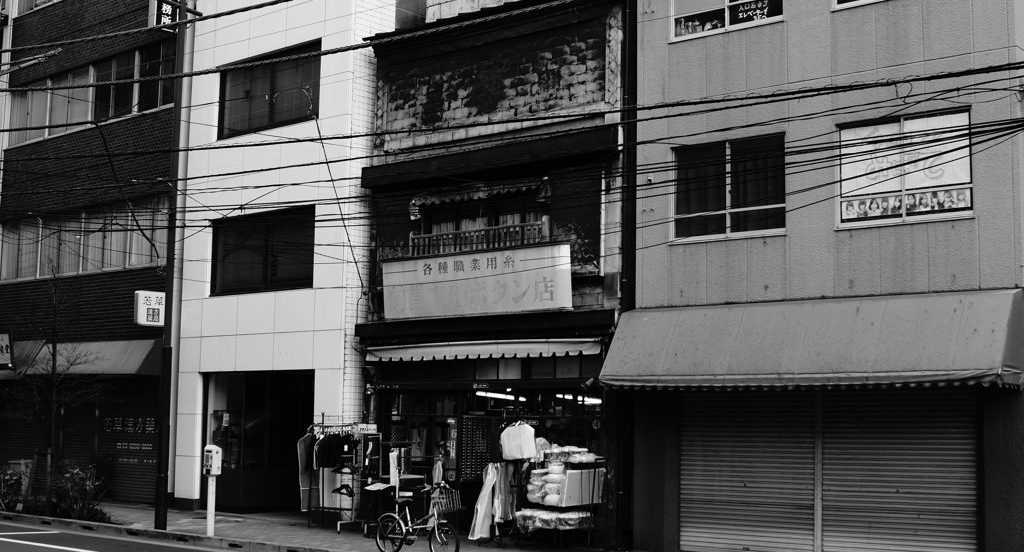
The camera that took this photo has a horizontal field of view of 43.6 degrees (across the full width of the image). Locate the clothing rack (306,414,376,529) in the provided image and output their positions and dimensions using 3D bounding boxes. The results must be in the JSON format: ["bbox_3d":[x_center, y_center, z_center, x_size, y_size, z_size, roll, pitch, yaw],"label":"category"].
[{"bbox_3d":[-2.516,2.912,18.968,1.000,1.660,0.480,-5,-8,40],"label":"clothing rack"}]

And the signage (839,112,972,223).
[{"bbox_3d":[4.785,-1.309,15.624,1.640,1.200,0.060,-4,-8,38],"label":"signage"}]

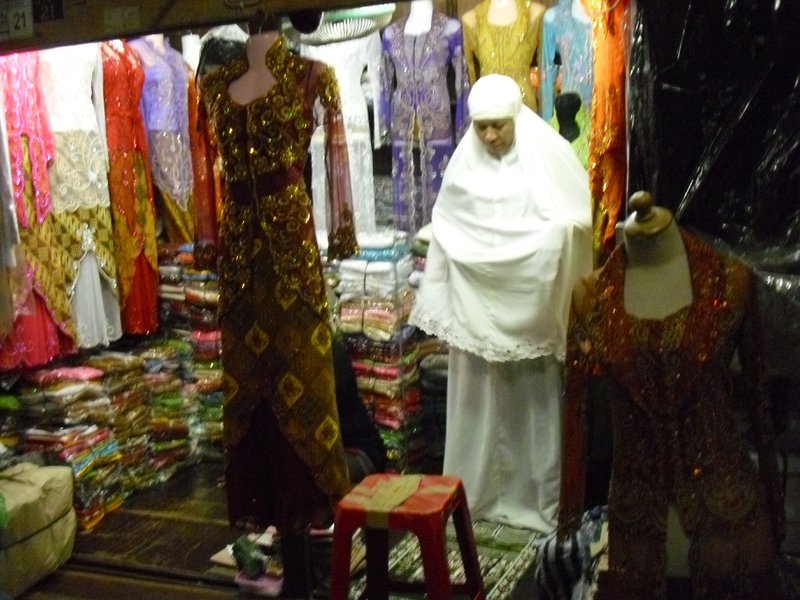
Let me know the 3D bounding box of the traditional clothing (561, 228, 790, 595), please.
[{"bbox_3d":[0.568,0.276,1.830,0.440,0.830,0.270,1,6,25],"label":"traditional clothing"}]

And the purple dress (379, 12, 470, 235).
[{"bbox_3d":[0.119,-0.845,4.250,0.430,1.050,0.250,0,5,15],"label":"purple dress"}]

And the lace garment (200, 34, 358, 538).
[{"bbox_3d":[-0.338,-0.045,2.420,0.430,1.340,0.290,1,5,17],"label":"lace garment"}]

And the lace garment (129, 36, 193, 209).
[{"bbox_3d":[-1.159,-0.859,4.250,0.320,0.790,0.230,-4,6,-32],"label":"lace garment"}]

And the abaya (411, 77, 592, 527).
[{"bbox_3d":[0.344,0.018,2.950,0.580,1.490,0.420,1,5,18],"label":"abaya"}]

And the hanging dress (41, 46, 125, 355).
[{"bbox_3d":[-1.383,-0.461,3.800,0.350,1.310,0.280,-4,6,-32],"label":"hanging dress"}]

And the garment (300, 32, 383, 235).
[{"bbox_3d":[-0.293,-0.819,4.400,0.420,1.050,0.260,0,5,16],"label":"garment"}]

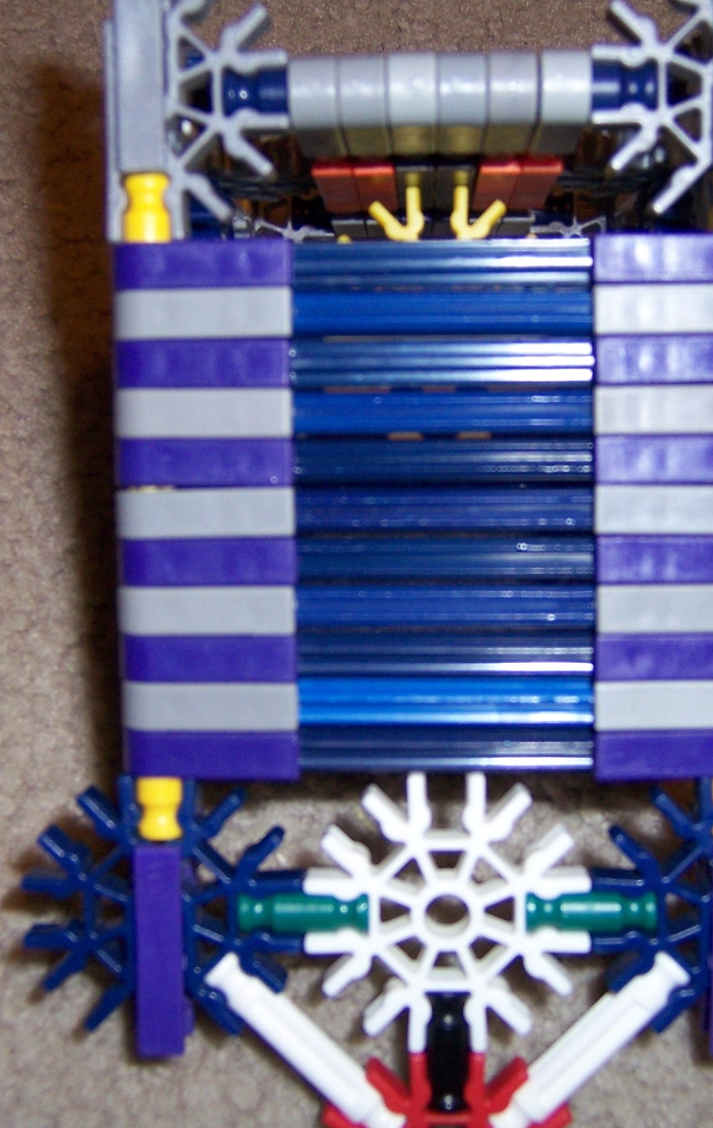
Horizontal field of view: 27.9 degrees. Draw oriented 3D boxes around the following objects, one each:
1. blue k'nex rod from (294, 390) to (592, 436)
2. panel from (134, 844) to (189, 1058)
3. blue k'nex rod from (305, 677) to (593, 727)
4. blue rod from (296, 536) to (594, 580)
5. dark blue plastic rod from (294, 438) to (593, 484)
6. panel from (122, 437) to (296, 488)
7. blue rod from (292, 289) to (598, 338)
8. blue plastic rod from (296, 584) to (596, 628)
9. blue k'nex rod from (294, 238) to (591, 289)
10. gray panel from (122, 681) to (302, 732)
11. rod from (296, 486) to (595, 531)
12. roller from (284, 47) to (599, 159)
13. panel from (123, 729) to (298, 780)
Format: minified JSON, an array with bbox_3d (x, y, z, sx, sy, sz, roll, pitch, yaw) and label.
[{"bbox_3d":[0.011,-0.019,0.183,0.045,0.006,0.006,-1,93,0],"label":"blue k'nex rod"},{"bbox_3d":[-0.025,0.049,0.194,0.006,0.018,0.028,0,94,1],"label":"panel"},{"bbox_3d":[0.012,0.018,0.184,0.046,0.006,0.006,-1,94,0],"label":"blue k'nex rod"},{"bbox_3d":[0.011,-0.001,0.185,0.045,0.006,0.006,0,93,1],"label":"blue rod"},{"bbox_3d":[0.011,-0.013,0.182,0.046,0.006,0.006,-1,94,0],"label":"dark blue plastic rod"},{"bbox_3d":[-0.019,-0.013,0.182,0.022,0.009,0.006,-1,94,0],"label":"panel"},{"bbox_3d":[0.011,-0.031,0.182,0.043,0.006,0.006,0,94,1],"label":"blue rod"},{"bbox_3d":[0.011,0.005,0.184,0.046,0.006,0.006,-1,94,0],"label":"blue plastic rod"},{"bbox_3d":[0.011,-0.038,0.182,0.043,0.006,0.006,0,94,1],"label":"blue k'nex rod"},{"bbox_3d":[-0.018,0.018,0.184,0.022,0.009,0.006,-1,94,0],"label":"gray panel"},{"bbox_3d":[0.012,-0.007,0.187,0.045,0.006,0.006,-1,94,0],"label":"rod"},{"bbox_3d":[0.011,-0.060,0.186,0.037,0.023,0.009,-1,94,0],"label":"roller"},{"bbox_3d":[-0.018,0.024,0.189,0.022,0.012,0.006,-1,94,0],"label":"panel"}]

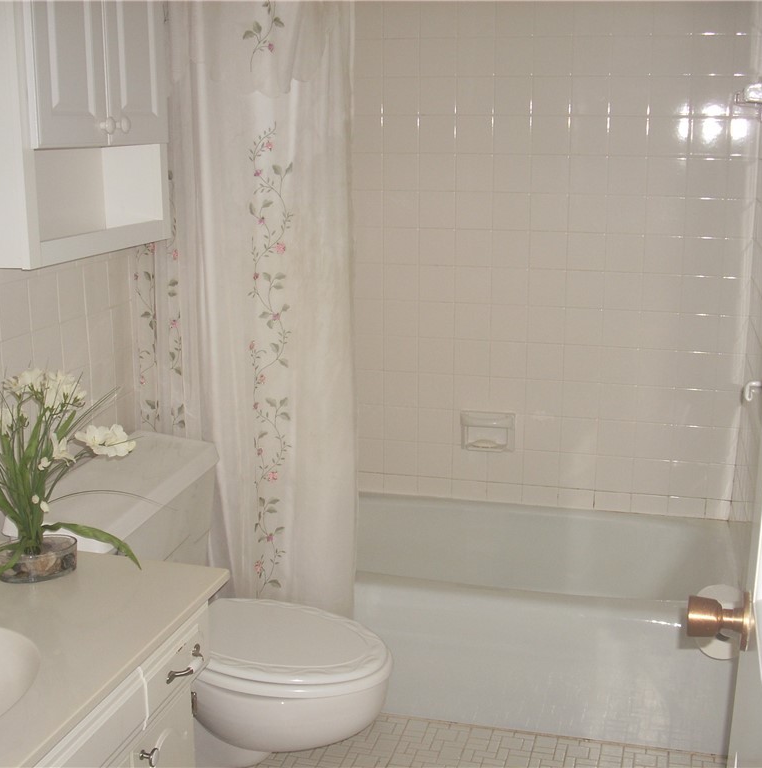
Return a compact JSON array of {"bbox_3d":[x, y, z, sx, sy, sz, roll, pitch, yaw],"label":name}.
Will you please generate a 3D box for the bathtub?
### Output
[{"bbox_3d":[0.224,0.618,3.115,1.490,0.355,0.735,3,13,14],"label":"bathtub"}]

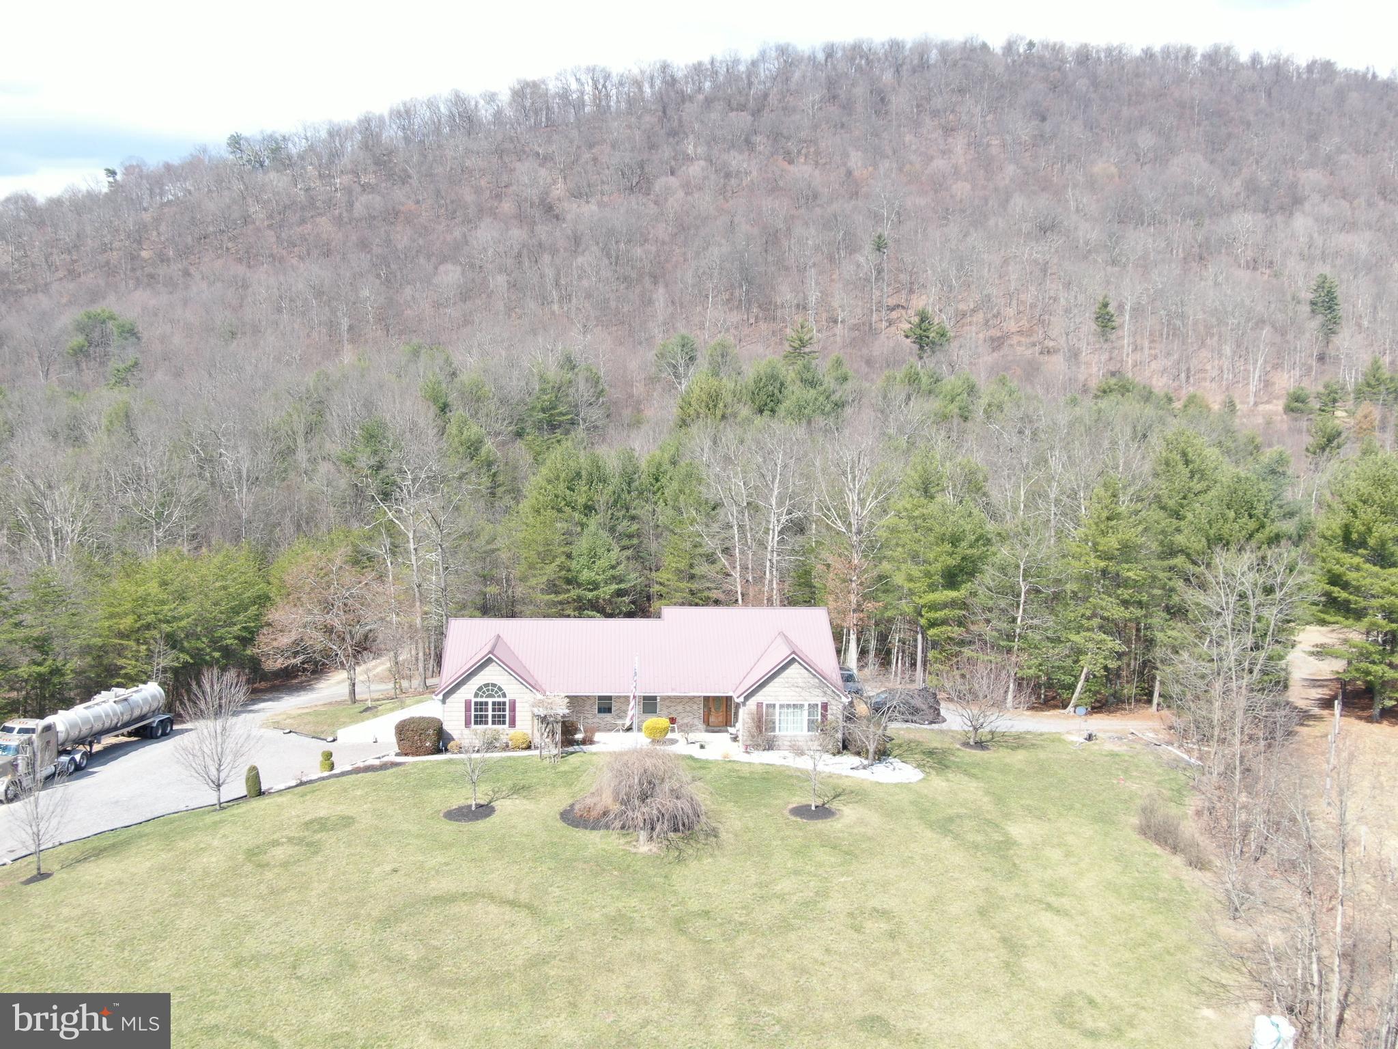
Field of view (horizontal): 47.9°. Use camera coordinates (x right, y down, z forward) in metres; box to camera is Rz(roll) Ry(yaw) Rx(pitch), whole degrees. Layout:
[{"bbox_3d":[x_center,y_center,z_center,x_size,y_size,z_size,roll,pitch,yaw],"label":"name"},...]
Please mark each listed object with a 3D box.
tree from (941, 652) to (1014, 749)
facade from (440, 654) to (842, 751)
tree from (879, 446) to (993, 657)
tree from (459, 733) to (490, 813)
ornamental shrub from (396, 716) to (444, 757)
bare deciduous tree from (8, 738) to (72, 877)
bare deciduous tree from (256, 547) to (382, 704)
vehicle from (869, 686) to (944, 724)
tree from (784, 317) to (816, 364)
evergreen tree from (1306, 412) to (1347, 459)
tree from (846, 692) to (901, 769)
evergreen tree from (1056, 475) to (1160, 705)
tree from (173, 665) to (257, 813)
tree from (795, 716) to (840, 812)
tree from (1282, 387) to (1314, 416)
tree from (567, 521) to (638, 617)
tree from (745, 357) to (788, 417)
[{"bbox_3d":[16.022,10.015,90.176,4.190,5.550,3.980,0,7,0],"label":"tree"},{"bbox_3d":[-3.242,9.969,88.200,22.300,5.400,3.000,0,5,-3],"label":"facade"},{"bbox_3d":[16.191,2.713,106.103,7.500,15.380,7.130,0,7,0],"label":"tree"},{"bbox_3d":[-11.174,12.303,78.469,1.580,3.960,1.580,0,7,0],"label":"tree"},{"bbox_3d":[-15.414,11.674,87.000,2.600,2.150,2.500,0,5,-3],"label":"ornamental shrub"},{"bbox_3d":[-28.039,12.010,67.000,2.800,5.950,2.800,0,5,-3],"label":"bare deciduous tree"},{"bbox_3d":[-24.458,6.467,100.908,8.050,10.150,7.640,0,7,0],"label":"bare deciduous tree"},{"bbox_3d":[12.682,11.051,96.000,4.300,1.750,1.900,-1,5,-17],"label":"vehicle"},{"bbox_3d":[15.715,-27.947,245.000,5.100,8.200,5.000,0,5,-3],"label":"tree"},{"bbox_3d":[87.666,-12.101,219.609,5.790,6.700,5.500,0,7,0],"label":"evergreen tree"},{"bbox_3d":[9.582,11.250,86.254,2.990,4.220,2.840,0,7,0],"label":"tree"},{"bbox_3d":[26.194,4.307,101.000,6.600,15.000,6.400,0,5,-3],"label":"evergreen tree"},{"bbox_3d":[-24.396,10.739,79.075,4.110,7.290,3.910,0,7,0],"label":"tree"},{"bbox_3d":[5.965,11.918,78.424,2.340,4.740,2.220,0,7,0],"label":"tree"},{"bbox_3d":[96.989,-19.893,255.000,5.300,5.100,5.100,0,5,-3],"label":"tree"},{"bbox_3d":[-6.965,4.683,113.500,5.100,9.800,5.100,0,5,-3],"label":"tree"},{"bbox_3d":[8.814,-17.414,205.000,5.900,8.400,5.700,0,5,-3],"label":"tree"}]

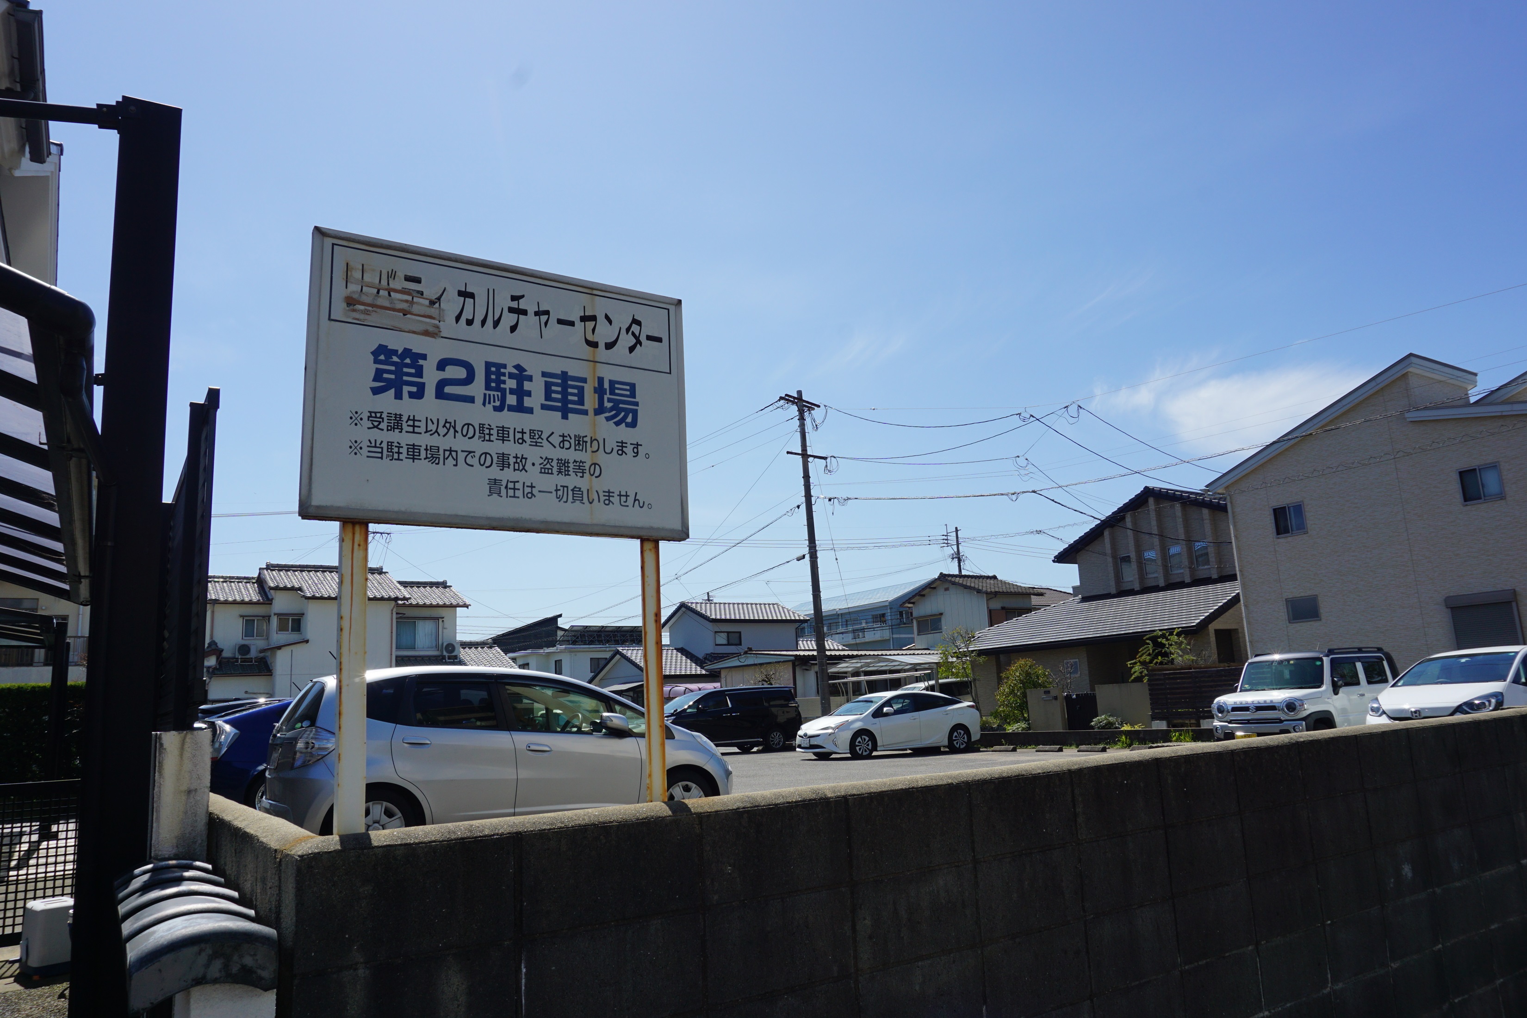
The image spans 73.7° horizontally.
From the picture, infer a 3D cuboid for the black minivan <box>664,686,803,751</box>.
[{"bbox_3d":[-1.305,6.326,30.347,4.930,1.935,1.850,4,-13,-34],"label":"black minivan"}]

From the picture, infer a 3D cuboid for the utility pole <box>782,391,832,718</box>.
[{"bbox_3d":[1.723,1.517,35.296,0.500,11.700,1.800,-13,-15,42],"label":"utility pole"}]

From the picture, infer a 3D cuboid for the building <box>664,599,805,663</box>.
[{"bbox_3d":[-1.548,8.763,58.516,6.867,6.896,5.933,4,-13,-34],"label":"building"}]

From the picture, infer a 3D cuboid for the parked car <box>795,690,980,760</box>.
[{"bbox_3d":[2.896,4.938,23.478,4.540,1.470,1.760,3,-12,-29],"label":"parked car"}]

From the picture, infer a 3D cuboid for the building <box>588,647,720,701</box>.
[{"bbox_3d":[-5.045,9.391,52.575,5.500,4.400,7.000,5,-13,-34],"label":"building"}]

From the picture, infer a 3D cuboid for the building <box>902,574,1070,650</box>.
[{"bbox_3d":[11.658,7.143,53.307,6.400,7.400,6.400,5,-13,-34],"label":"building"}]

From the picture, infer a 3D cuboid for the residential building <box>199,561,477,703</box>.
[{"bbox_3d":[-18.382,6.257,42.885,10.556,7.866,7.500,4,-13,-34],"label":"residential building"}]

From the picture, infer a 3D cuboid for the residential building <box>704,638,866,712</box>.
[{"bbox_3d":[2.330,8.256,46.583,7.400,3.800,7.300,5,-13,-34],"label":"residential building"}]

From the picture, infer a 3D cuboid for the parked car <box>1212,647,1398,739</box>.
[{"bbox_3d":[8.629,3.052,16.024,3.395,1.680,1.475,5,-13,-35],"label":"parked car"}]

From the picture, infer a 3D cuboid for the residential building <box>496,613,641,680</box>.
[{"bbox_3d":[-13.370,12.144,74.966,11.800,8.500,8.200,5,-13,-34],"label":"residential building"}]

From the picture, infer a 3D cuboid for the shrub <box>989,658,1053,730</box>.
[{"bbox_3d":[6.791,4.934,27.221,1.600,1.950,1.650,5,-13,-34],"label":"shrub"}]

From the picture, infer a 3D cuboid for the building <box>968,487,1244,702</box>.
[{"bbox_3d":[14.711,3.226,36.060,10.400,7.800,9.900,5,-13,-34],"label":"building"}]

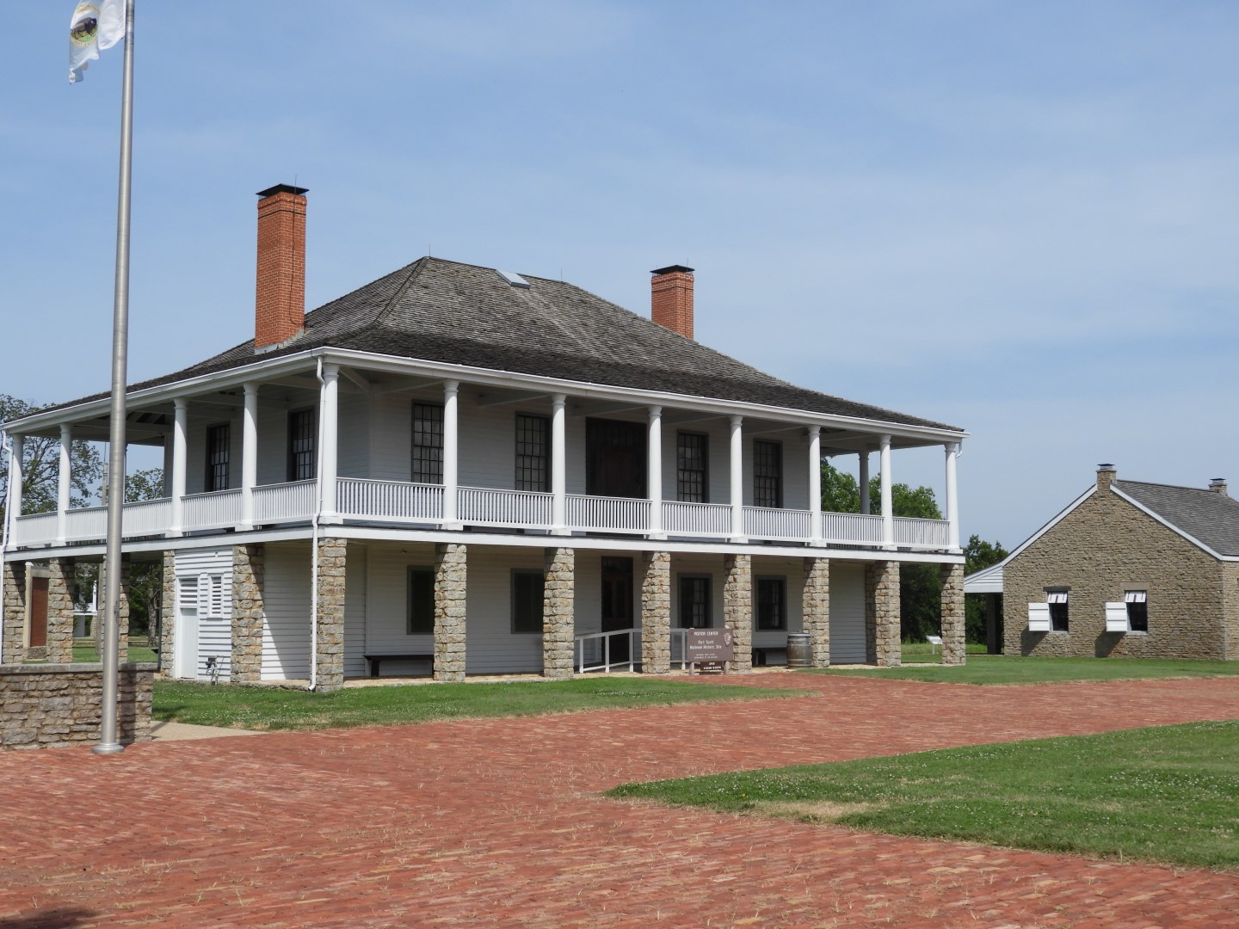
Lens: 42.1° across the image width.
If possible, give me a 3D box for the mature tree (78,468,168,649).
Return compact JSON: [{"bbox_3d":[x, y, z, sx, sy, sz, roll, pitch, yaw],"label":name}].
[{"bbox_3d":[-24.922,4.634,86.438,8.000,10.200,8.000,2,-6,-16],"label":"mature tree"}]

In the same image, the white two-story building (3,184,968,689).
[{"bbox_3d":[-3.366,-0.496,44.330,21.063,12.200,16.225,5,-8,-42],"label":"white two-story building"}]

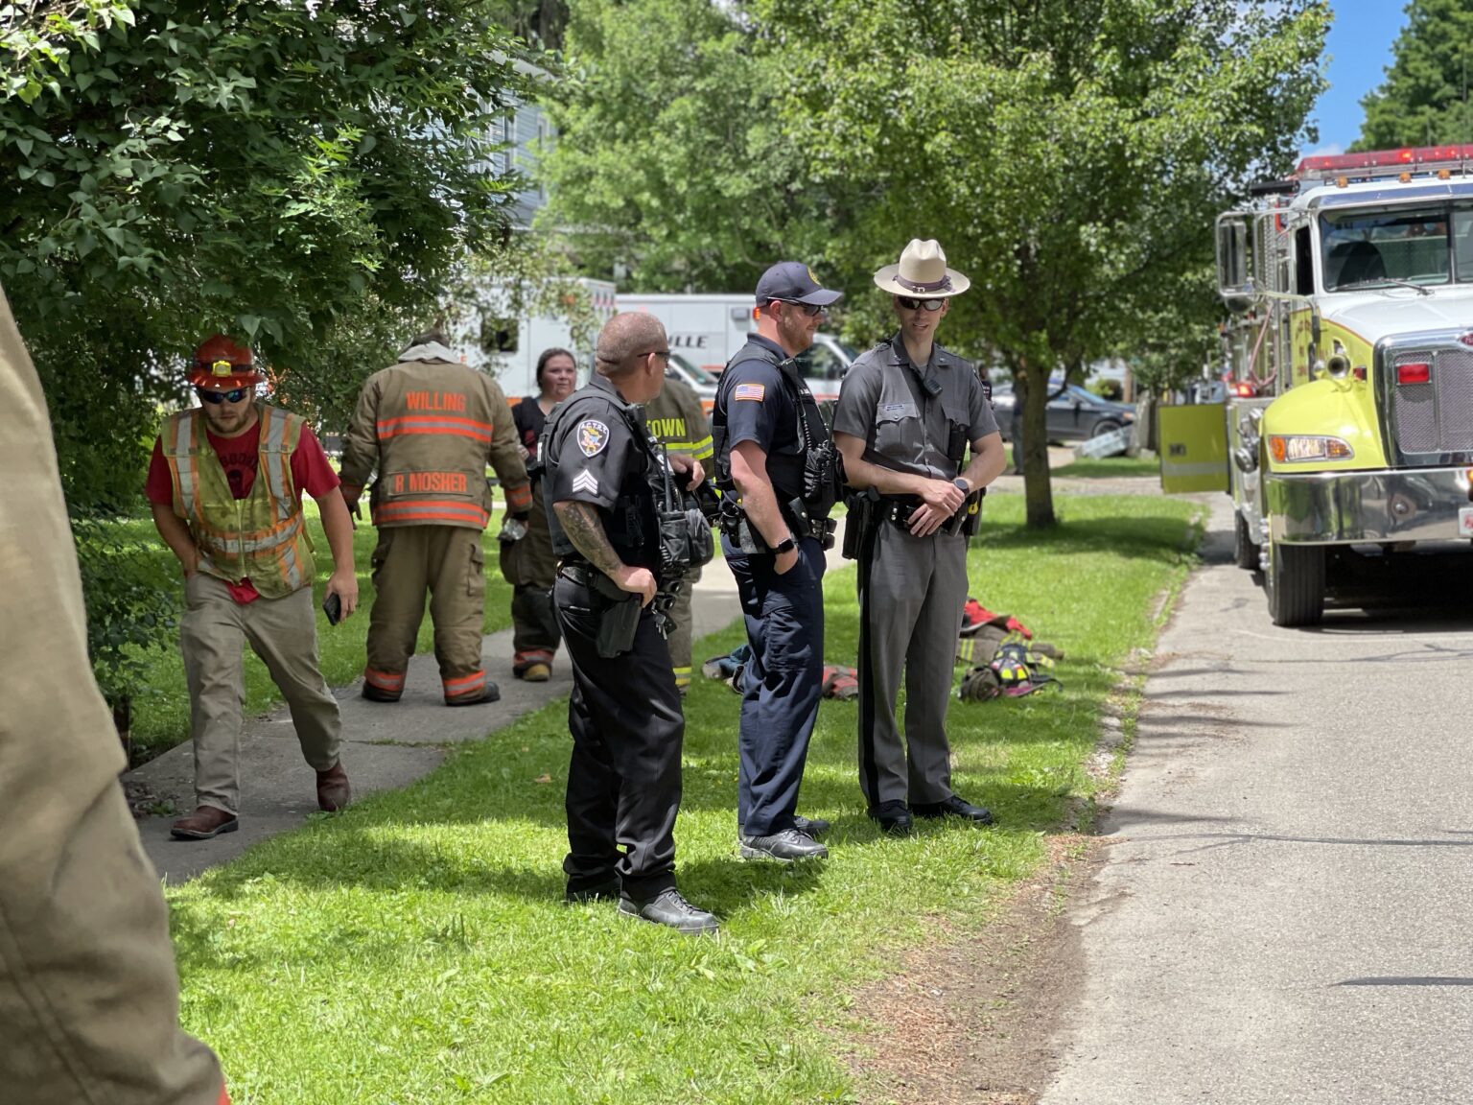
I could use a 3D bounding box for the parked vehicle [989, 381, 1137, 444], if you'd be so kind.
[{"bbox_3d":[6.755,-3.162,62.442,4.850,1.470,1.850,1,4,12],"label":"parked vehicle"}]

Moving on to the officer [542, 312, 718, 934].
[{"bbox_3d":[-0.306,0.182,7.696,0.480,1.713,0.560,0,4,-3],"label":"officer"}]

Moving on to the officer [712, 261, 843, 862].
[{"bbox_3d":[0.129,0.019,8.562,0.400,1.842,0.540,1,4,9],"label":"officer"}]

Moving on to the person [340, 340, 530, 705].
[{"bbox_3d":[-1.431,-0.176,12.846,0.880,1.701,0.500,0,4,-3],"label":"person"}]

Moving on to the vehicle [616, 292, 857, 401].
[{"bbox_3d":[-0.278,-3.295,49.879,6.800,2.780,2.400,0,4,7],"label":"vehicle"}]

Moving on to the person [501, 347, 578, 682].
[{"bbox_3d":[-0.922,-0.201,13.798,0.560,1.663,0.400,-1,4,-17],"label":"person"}]

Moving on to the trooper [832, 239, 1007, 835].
[{"bbox_3d":[0.609,-0.060,9.039,0.540,1.935,0.360,-1,4,-22],"label":"trooper"}]

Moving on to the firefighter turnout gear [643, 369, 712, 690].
[{"bbox_3d":[-0.457,-0.206,13.046,0.800,1.727,0.480,0,4,0],"label":"firefighter turnout gear"}]

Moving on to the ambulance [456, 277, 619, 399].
[{"bbox_3d":[-2.966,-2.930,43.421,6.800,2.780,2.400,1,4,12],"label":"ambulance"}]

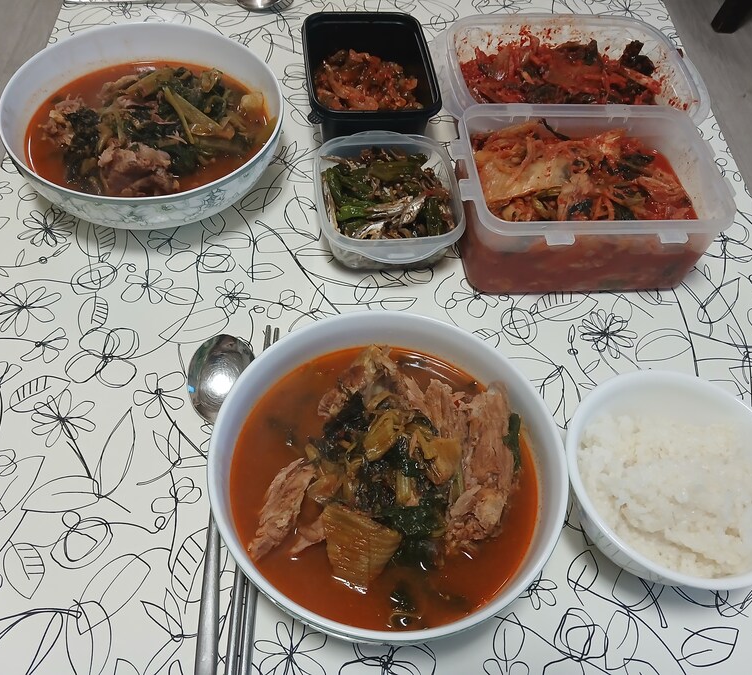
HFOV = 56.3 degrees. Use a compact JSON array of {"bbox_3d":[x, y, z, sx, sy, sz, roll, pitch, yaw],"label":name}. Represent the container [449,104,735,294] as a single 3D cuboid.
[{"bbox_3d":[0.149,-0.099,0.517,0.186,0.080,0.129,-1,56,-5],"label":"container"}]

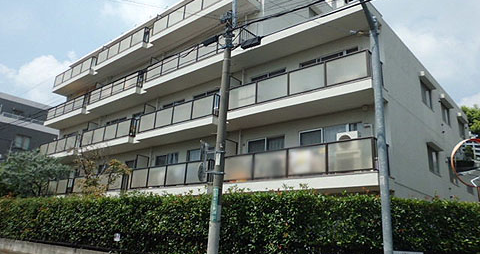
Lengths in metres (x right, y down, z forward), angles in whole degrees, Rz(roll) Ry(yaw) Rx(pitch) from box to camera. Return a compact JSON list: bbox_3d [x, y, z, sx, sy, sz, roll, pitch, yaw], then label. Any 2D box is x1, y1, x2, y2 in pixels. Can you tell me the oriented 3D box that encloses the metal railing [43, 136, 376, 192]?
[{"bbox_3d":[-4.920,2.876,18.096,24.149,1.321,1.255,-11,-22,40],"label":"metal railing"}]

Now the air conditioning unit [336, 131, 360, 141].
[{"bbox_3d":[3.434,0.490,11.354,0.679,0.594,0.280,-11,-22,40],"label":"air conditioning unit"}]

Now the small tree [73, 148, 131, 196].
[{"bbox_3d":[-6.824,3.216,17.167,2.200,4.098,2.100,-11,-22,40],"label":"small tree"}]

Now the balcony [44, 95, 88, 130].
[{"bbox_3d":[-12.265,-0.946,26.361,5.979,1.321,1.176,-11,-22,40],"label":"balcony"}]

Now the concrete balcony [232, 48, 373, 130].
[{"bbox_3d":[2.149,-1.142,13.033,5.829,1.321,1.260,-11,-22,40],"label":"concrete balcony"}]

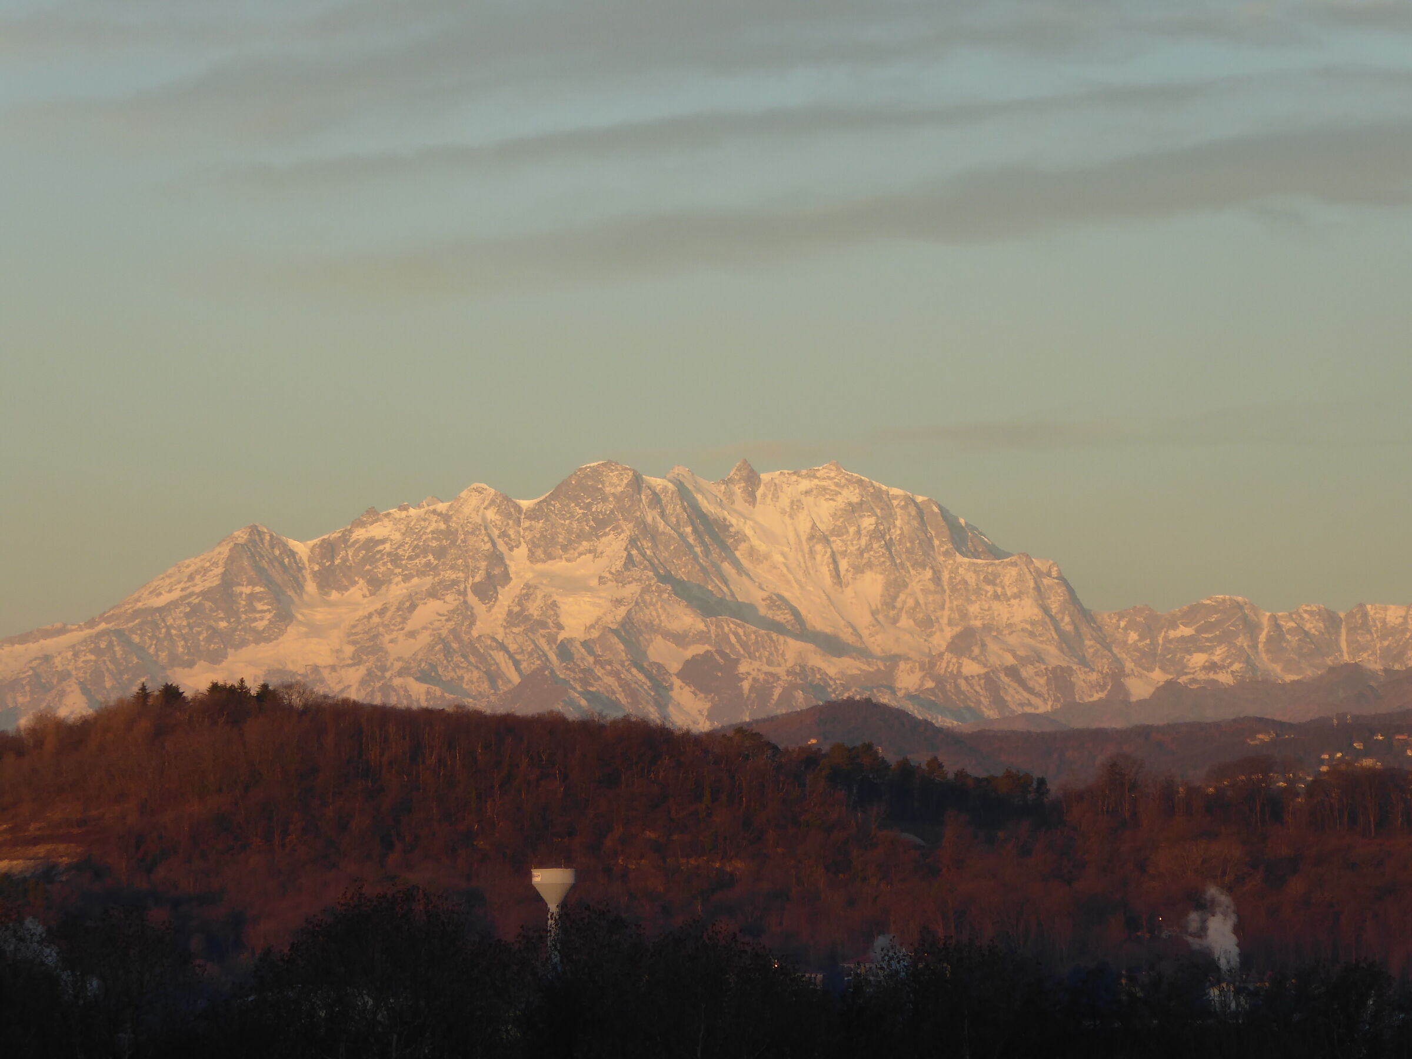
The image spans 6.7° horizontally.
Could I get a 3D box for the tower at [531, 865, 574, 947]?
[{"bbox_3d":[-33.028,90.284,2600.000,9.399,33.961,9.399,0,-2,0],"label":"tower"}]

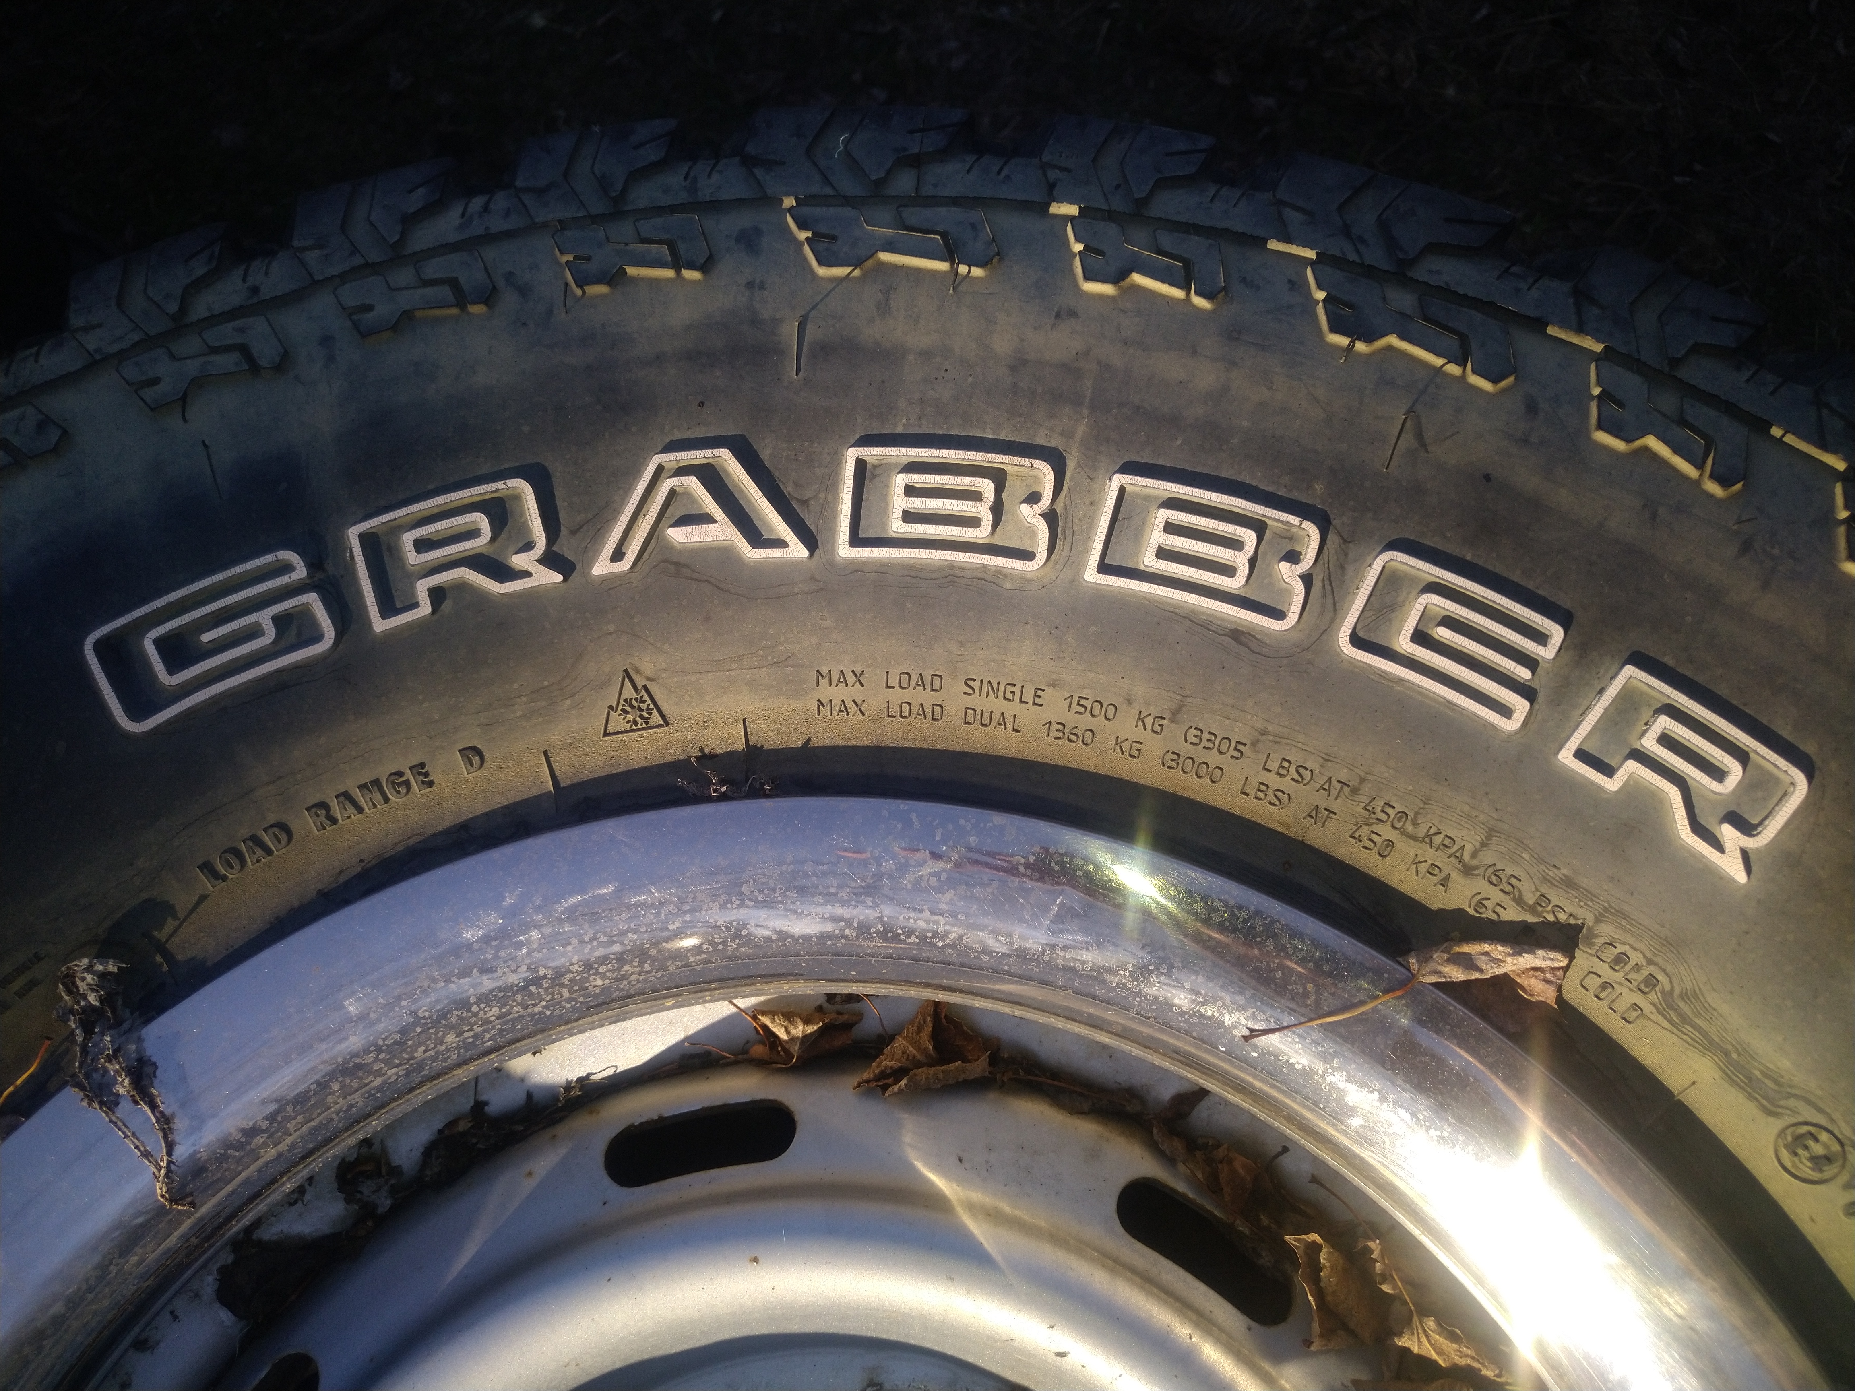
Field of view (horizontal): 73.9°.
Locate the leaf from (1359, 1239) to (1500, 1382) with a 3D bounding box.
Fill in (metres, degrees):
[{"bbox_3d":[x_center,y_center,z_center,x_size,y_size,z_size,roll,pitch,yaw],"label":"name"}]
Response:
[{"bbox_3d":[0.105,0.134,0.262,0.012,0.022,0.037,-39,74,-11],"label":"leaf"}]

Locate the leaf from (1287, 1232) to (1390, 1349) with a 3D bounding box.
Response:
[{"bbox_3d":[0.090,0.131,0.272,0.016,0.022,0.023,-9,71,-2],"label":"leaf"}]

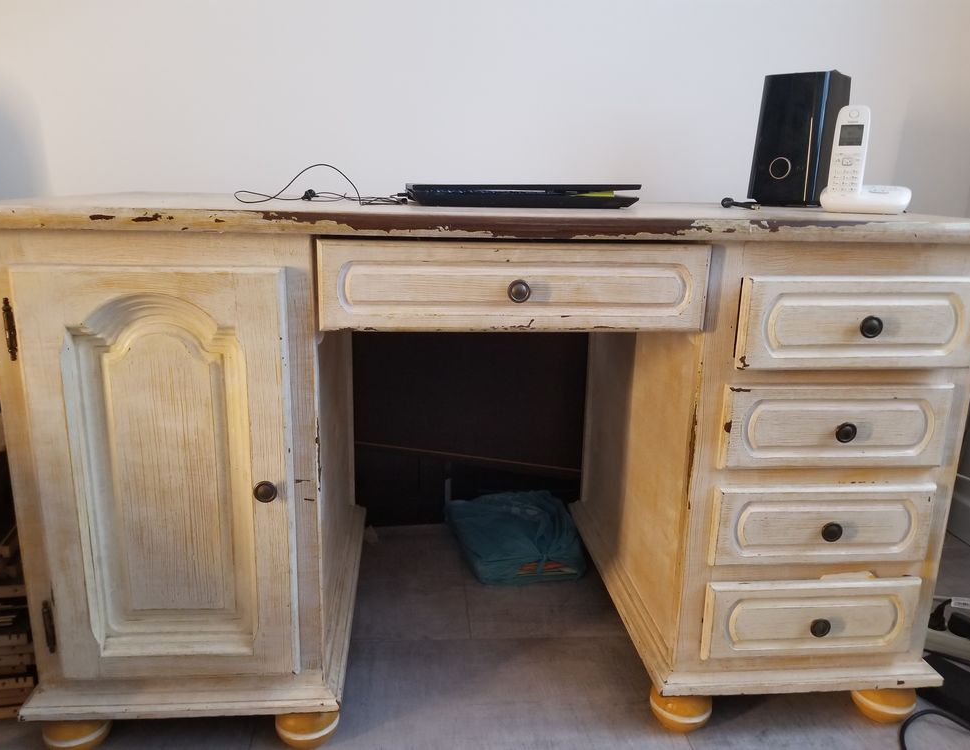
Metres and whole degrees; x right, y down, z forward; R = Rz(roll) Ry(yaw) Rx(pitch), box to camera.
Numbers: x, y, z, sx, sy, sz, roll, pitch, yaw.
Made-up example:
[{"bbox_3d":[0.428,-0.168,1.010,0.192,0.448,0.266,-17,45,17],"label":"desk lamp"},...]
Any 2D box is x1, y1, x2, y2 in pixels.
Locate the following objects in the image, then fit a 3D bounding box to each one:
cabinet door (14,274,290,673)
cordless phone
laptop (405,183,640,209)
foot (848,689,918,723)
[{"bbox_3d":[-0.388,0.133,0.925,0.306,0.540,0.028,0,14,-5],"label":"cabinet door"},{"bbox_3d":[0.599,-0.332,1.165,0.122,0.156,0.090,8,16,26],"label":"cordless phone"},{"bbox_3d":[0.028,-0.275,1.141,0.290,0.032,0.390,-1,14,-8],"label":"laptop"},{"bbox_3d":[0.609,0.483,1.152,0.091,0.088,0.091,0,14,-5],"label":"foot"}]

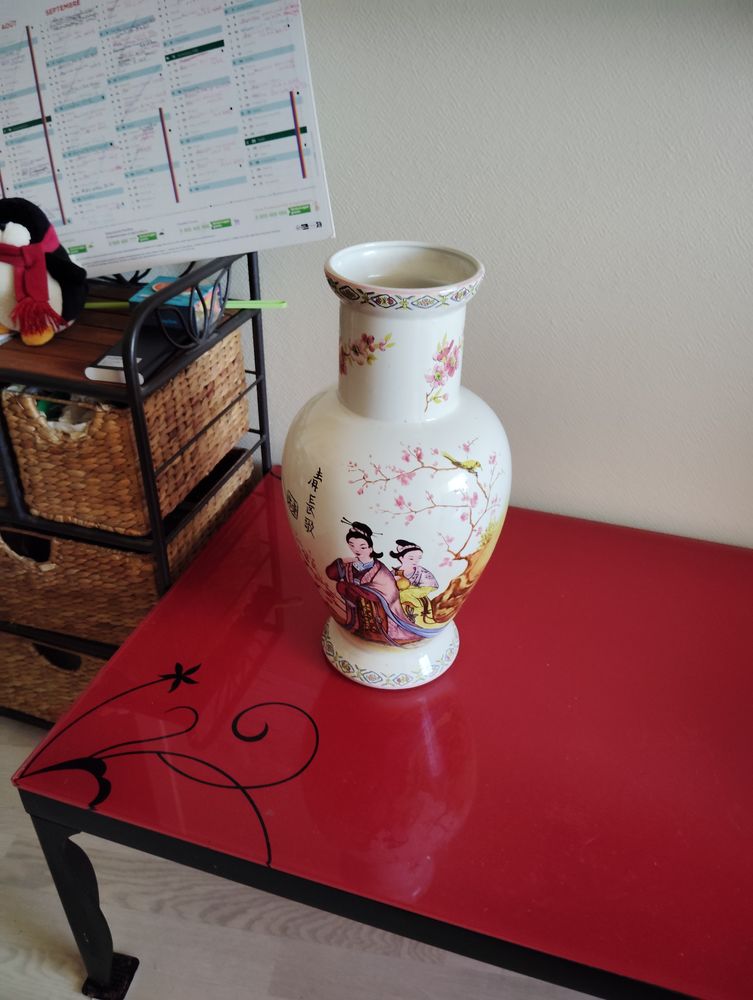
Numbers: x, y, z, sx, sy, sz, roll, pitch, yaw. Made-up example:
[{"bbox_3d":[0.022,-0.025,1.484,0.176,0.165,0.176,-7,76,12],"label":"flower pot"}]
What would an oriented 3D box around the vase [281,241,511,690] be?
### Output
[{"bbox_3d":[0.021,-0.020,0.816,0.224,0.437,0.224,2,34,1],"label":"vase"}]

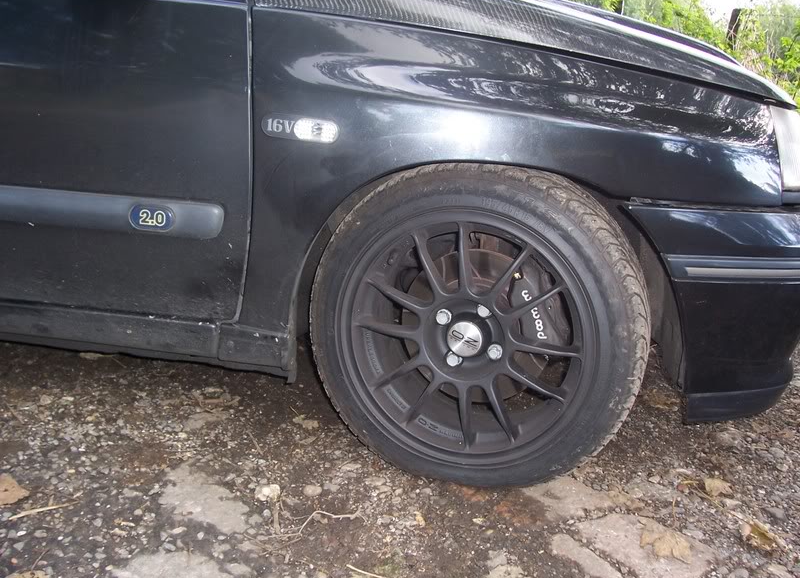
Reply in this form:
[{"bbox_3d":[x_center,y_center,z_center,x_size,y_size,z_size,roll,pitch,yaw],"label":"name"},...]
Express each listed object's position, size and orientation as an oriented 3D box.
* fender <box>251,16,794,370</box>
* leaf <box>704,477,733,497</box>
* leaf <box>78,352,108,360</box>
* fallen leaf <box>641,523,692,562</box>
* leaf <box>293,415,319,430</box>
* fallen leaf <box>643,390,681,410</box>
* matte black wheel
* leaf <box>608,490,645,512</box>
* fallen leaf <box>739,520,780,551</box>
[{"bbox_3d":[0.164,-0.166,1.236,0.830,0.520,0.180,6,13,11],"label":"fender"},{"bbox_3d":[0.554,0.344,1.366,0.041,0.018,0.075,6,14,13],"label":"leaf"},{"bbox_3d":[-0.741,0.158,1.884,0.073,0.013,0.043,6,13,11],"label":"leaf"},{"bbox_3d":[0.403,0.380,1.192,0.072,0.011,0.108,6,14,15],"label":"fallen leaf"},{"bbox_3d":[-0.180,0.264,1.558,0.066,0.013,0.038,13,17,37],"label":"leaf"},{"bbox_3d":[0.591,0.248,1.787,0.070,0.016,0.105,0,13,-11],"label":"fallen leaf"},{"bbox_3d":[0.128,0.064,1.323,0.556,0.555,0.197,7,14,18],"label":"matte black wheel"},{"bbox_3d":[0.378,0.351,1.313,0.037,0.010,0.077,-2,14,-21],"label":"leaf"},{"bbox_3d":[0.554,0.377,1.211,0.052,0.024,0.090,3,13,-1],"label":"fallen leaf"}]

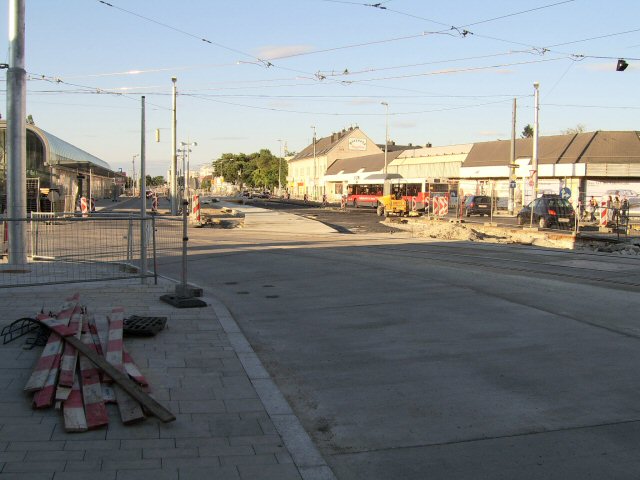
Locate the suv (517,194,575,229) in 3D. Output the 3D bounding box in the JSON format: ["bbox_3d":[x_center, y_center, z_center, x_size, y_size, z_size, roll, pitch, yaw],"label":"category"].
[{"bbox_3d":[10.668,-1.338,33.347,1.660,1.530,3.900,0,4,-4],"label":"suv"}]

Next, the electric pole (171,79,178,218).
[{"bbox_3d":[-9.537,-6.102,45.995,0.380,8.850,0.380,0,4,-13],"label":"electric pole"}]

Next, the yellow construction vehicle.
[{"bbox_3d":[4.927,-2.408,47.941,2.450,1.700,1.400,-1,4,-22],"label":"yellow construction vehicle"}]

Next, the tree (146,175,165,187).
[{"bbox_3d":[-60.836,-20.743,259.738,6.800,7.600,6.800,0,4,-13],"label":"tree"}]

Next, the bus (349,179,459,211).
[{"bbox_3d":[7.605,-4.696,72.767,2.550,3.000,18.000,-1,4,-20],"label":"bus"}]

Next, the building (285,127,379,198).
[{"bbox_3d":[2.207,-12.820,126.504,9.700,11.500,34.000,0,4,-13],"label":"building"}]

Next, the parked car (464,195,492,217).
[{"bbox_3d":[11.788,-2.597,52.248,1.720,1.520,4.250,1,4,2],"label":"parked car"}]

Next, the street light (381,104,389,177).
[{"bbox_3d":[7.010,-9.059,75.621,0.850,11.000,0.300,0,4,-14],"label":"street light"}]

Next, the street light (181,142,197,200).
[{"bbox_3d":[-16.406,-8.576,87.728,2.000,7.900,0.450,0,4,-13],"label":"street light"}]

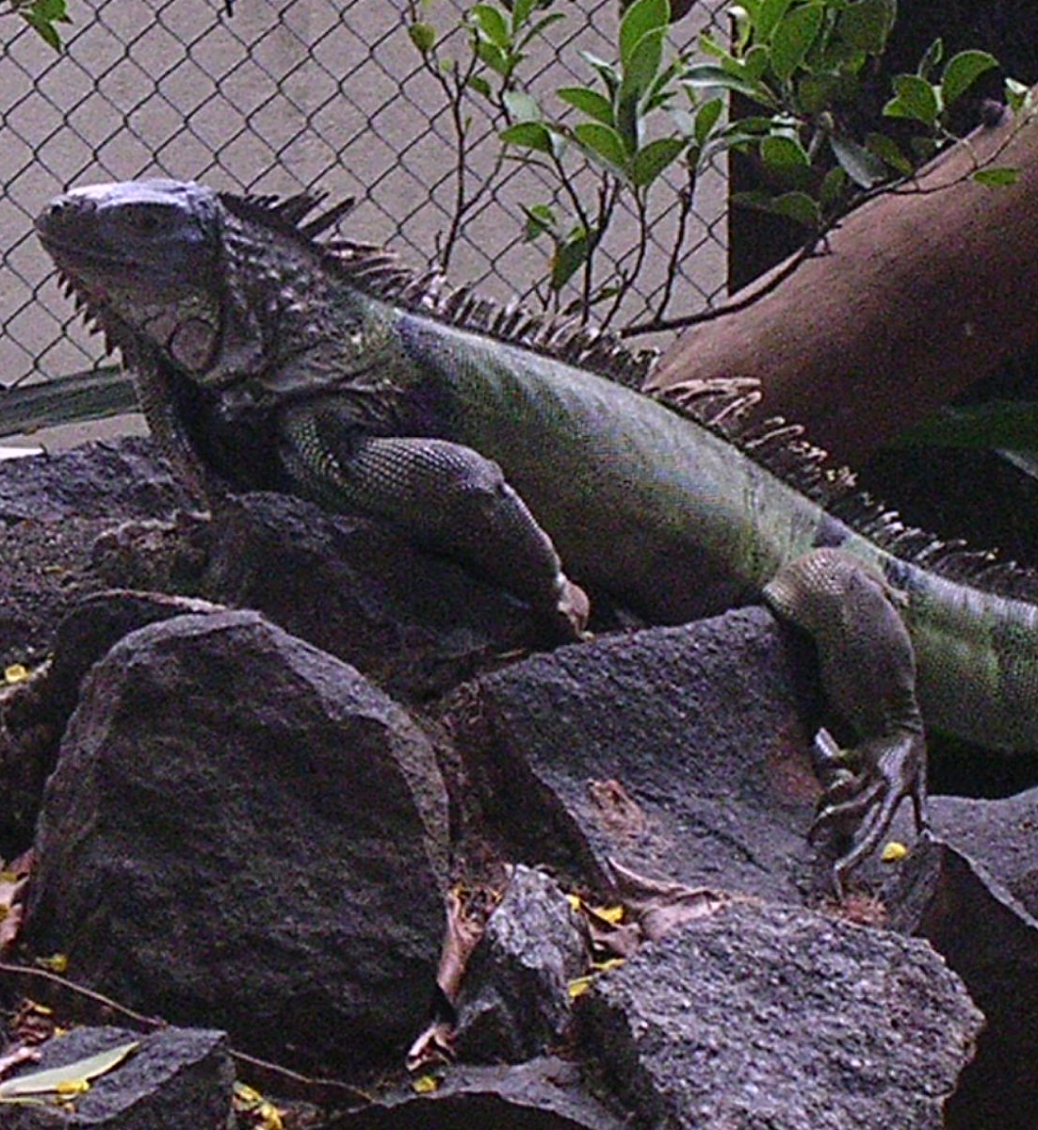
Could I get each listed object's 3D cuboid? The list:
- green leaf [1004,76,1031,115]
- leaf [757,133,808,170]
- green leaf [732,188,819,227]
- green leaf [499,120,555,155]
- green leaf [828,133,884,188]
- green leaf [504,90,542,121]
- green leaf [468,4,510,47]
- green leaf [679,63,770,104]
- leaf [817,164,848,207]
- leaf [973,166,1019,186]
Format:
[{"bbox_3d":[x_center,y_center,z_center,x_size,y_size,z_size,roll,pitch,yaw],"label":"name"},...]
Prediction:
[{"bbox_3d":[0.306,-0.289,4.300,0.018,0.024,0.017,0,7,0],"label":"green leaf"},{"bbox_3d":[0.139,-0.218,3.700,0.019,0.008,0.028,-34,60,-23],"label":"leaf"},{"bbox_3d":[0.155,-0.217,4.250,0.055,0.005,0.021,13,47,0],"label":"green leaf"},{"bbox_3d":[0.005,-0.259,4.250,0.035,0.019,0.005,13,-35,0],"label":"green leaf"},{"bbox_3d":[0.202,-0.242,4.200,0.021,0.045,0.005,-45,0,-34],"label":"green leaf"},{"bbox_3d":[0.002,-0.282,4.300,0.022,0.023,0.014,-33,18,-11],"label":"green leaf"},{"bbox_3d":[-0.018,-0.331,4.300,0.018,0.034,0.015,-37,0,-12],"label":"green leaf"},{"bbox_3d":[0.108,-0.254,3.700,0.050,0.009,0.020,21,-31,-14],"label":"green leaf"},{"bbox_3d":[0.192,-0.232,4.300,0.016,0.028,0.014,24,0,9],"label":"leaf"},{"bbox_3d":[0.286,-0.233,4.200,0.029,0.004,0.015,-4,40,0],"label":"leaf"}]

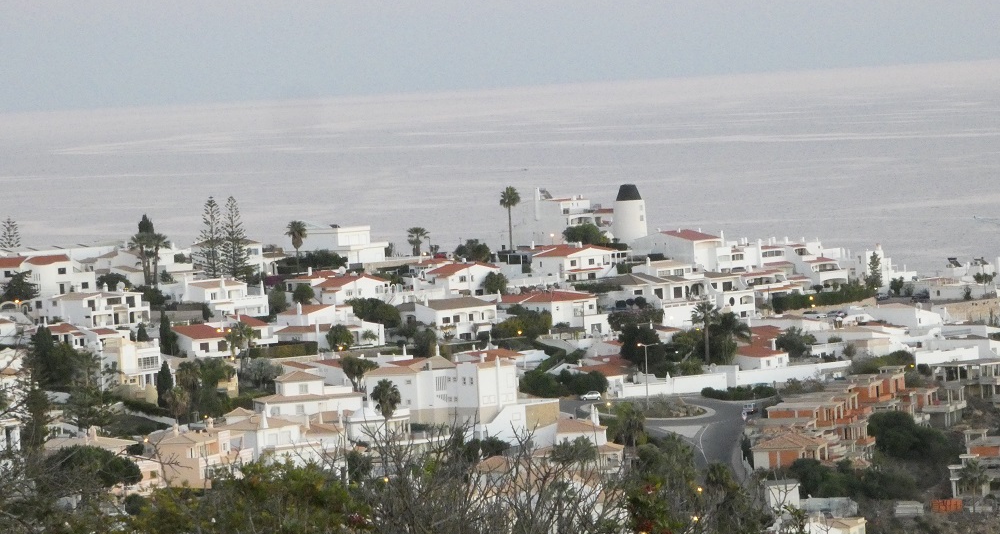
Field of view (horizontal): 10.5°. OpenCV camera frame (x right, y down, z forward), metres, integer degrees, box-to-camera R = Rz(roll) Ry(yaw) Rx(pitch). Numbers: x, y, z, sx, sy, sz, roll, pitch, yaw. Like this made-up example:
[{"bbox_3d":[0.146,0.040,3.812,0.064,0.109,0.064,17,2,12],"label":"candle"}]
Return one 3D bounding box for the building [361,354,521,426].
[{"bbox_3d":[-9.670,20.010,880.000,24.000,9.780,14.000,-3,2,-8],"label":"building"}]

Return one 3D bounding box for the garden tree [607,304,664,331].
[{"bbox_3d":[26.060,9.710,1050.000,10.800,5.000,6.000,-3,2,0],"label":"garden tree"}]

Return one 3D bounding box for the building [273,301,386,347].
[{"bbox_3d":[-30.050,10.370,968.000,14.000,7.170,13.500,-1,3,45],"label":"building"}]

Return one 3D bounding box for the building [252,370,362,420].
[{"bbox_3d":[-30.956,20.825,878.000,15.300,8.100,10.500,-4,2,-14],"label":"building"}]

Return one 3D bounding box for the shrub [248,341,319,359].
[{"bbox_3d":[-39.770,15.160,1003.000,12.600,2.700,2.600,-3,2,0],"label":"shrub"}]

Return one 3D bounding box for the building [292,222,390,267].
[{"bbox_3d":[-31.510,-4.470,1085.000,15.000,7.870,11.500,-1,3,45],"label":"building"}]

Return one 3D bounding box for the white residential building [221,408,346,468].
[{"bbox_3d":[-32.480,25.770,820.000,10.000,8.130,18.000,-1,3,45],"label":"white residential building"}]

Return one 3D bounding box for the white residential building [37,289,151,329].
[{"bbox_3d":[-78.170,7.980,1050.000,14.000,7.000,15.500,-5,3,-36],"label":"white residential building"}]

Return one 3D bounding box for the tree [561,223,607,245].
[{"bbox_3d":[18.090,-6.980,1155.000,9.500,4.800,7.200,-3,2,0],"label":"tree"}]

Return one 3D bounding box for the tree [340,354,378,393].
[{"bbox_3d":[-24.390,18.490,948.000,6.400,6.800,6.000,-3,2,0],"label":"tree"}]

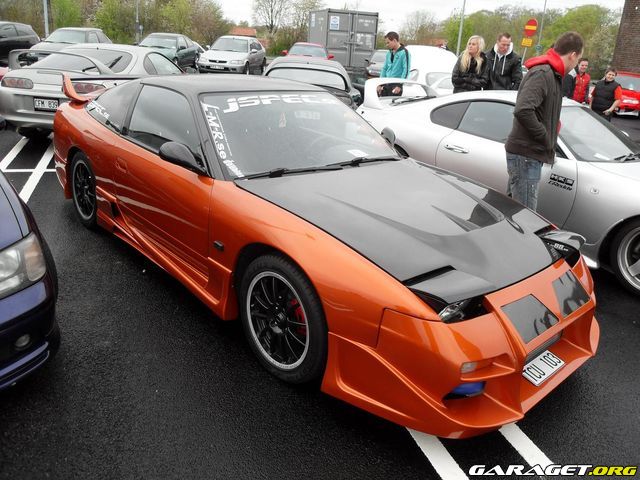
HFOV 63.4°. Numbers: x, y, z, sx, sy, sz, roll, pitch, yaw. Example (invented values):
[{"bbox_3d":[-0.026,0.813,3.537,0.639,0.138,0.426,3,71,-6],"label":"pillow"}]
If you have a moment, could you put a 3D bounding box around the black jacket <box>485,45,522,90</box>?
[{"bbox_3d":[2.323,-2.135,6.780,0.540,0.750,0.330,12,23,19],"label":"black jacket"}]

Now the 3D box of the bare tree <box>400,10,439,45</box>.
[{"bbox_3d":[9.966,-20.567,54.000,4.200,6.200,4.000,4,19,0],"label":"bare tree"}]

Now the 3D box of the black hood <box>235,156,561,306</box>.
[{"bbox_3d":[0.520,-0.143,2.677,1.430,0.300,1.320,-15,28,-40],"label":"black hood"}]

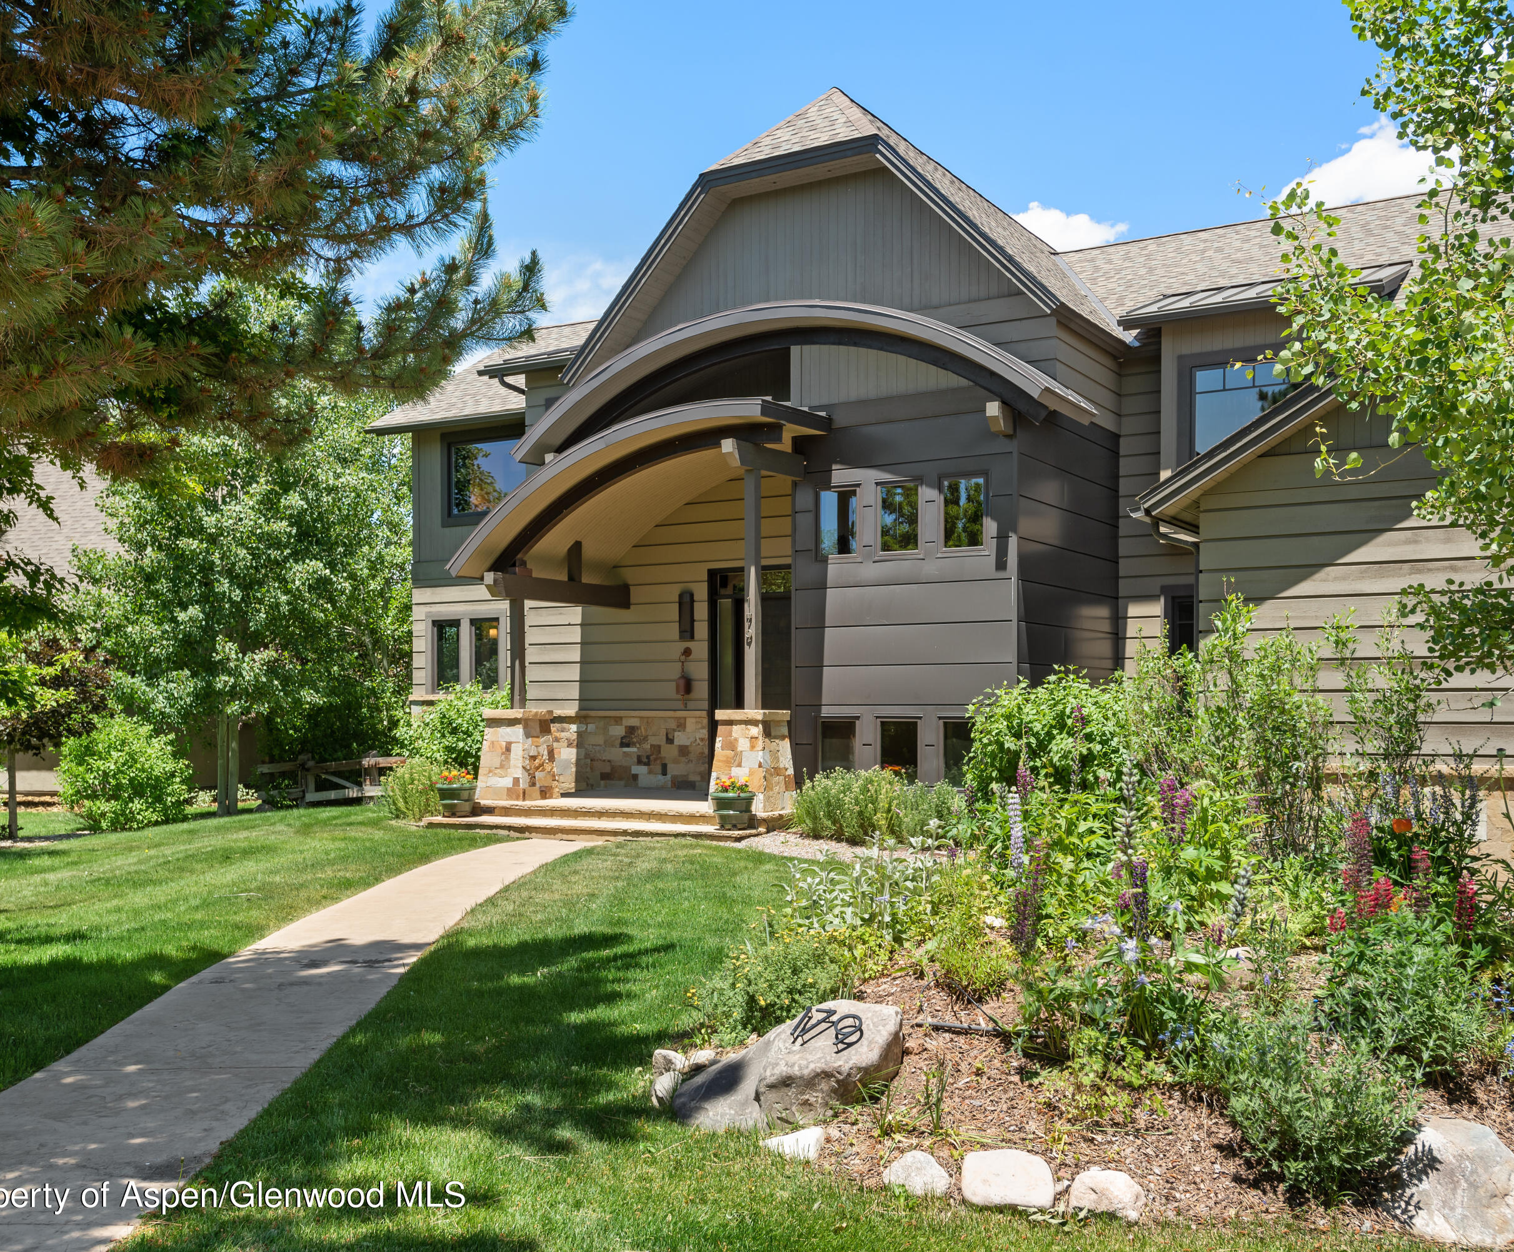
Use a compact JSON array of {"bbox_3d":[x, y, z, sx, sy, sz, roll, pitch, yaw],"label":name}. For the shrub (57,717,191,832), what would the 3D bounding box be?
[{"bbox_3d":[-7.807,1.834,18.000,1.600,1.400,1.500,-1,-2,32],"label":"shrub"}]

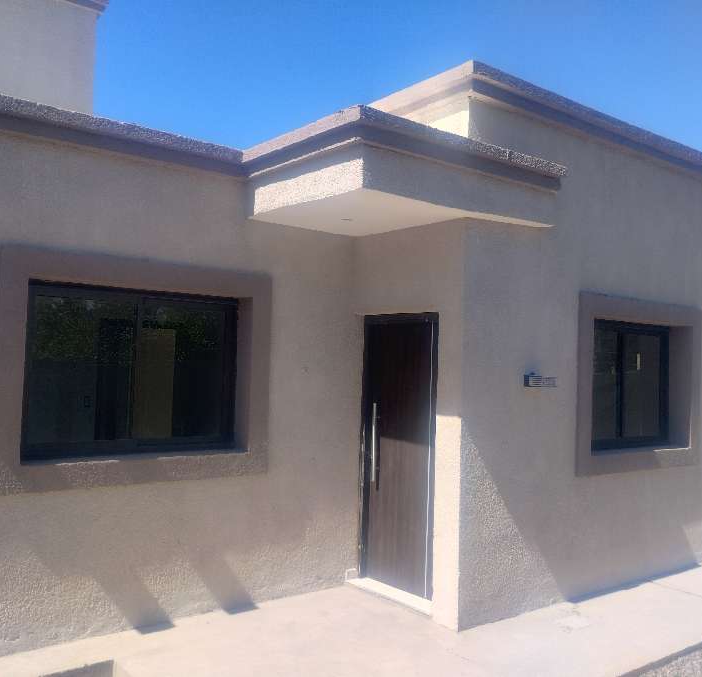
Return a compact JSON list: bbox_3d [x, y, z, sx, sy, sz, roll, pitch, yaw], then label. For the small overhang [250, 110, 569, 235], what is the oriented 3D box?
[{"bbox_3d":[0.363,-1.070,5.332,1.963,0.426,1.526,3,-2,-37],"label":"small overhang"}]

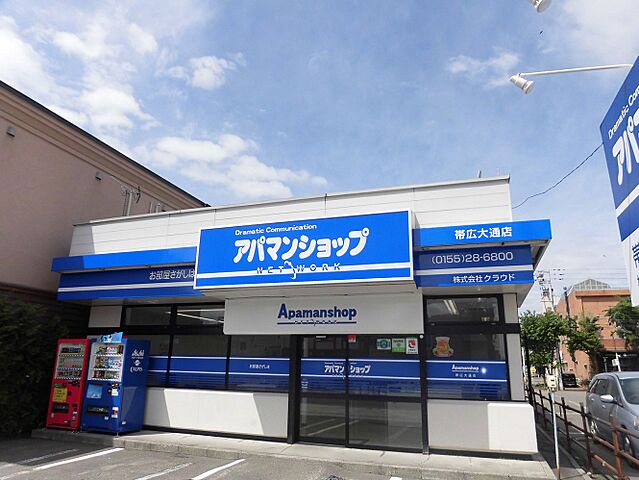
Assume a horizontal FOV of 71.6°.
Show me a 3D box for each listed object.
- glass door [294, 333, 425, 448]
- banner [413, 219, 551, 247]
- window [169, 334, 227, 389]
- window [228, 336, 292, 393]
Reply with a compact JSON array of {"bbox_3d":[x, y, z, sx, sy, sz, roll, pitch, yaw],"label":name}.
[{"bbox_3d":[0.683,2.696,7.982,2.389,1.959,0.100,-4,-17,19],"label":"glass door"},{"bbox_3d":[2.451,-0.070,6.811,1.970,0.295,0.130,-4,-16,18],"label":"banner"},{"bbox_3d":[-2.489,2.516,9.155,1.360,1.050,0.100,-4,-16,18],"label":"window"},{"bbox_3d":[-1.193,2.411,8.749,1.387,1.078,0.100,-4,-17,19],"label":"window"}]

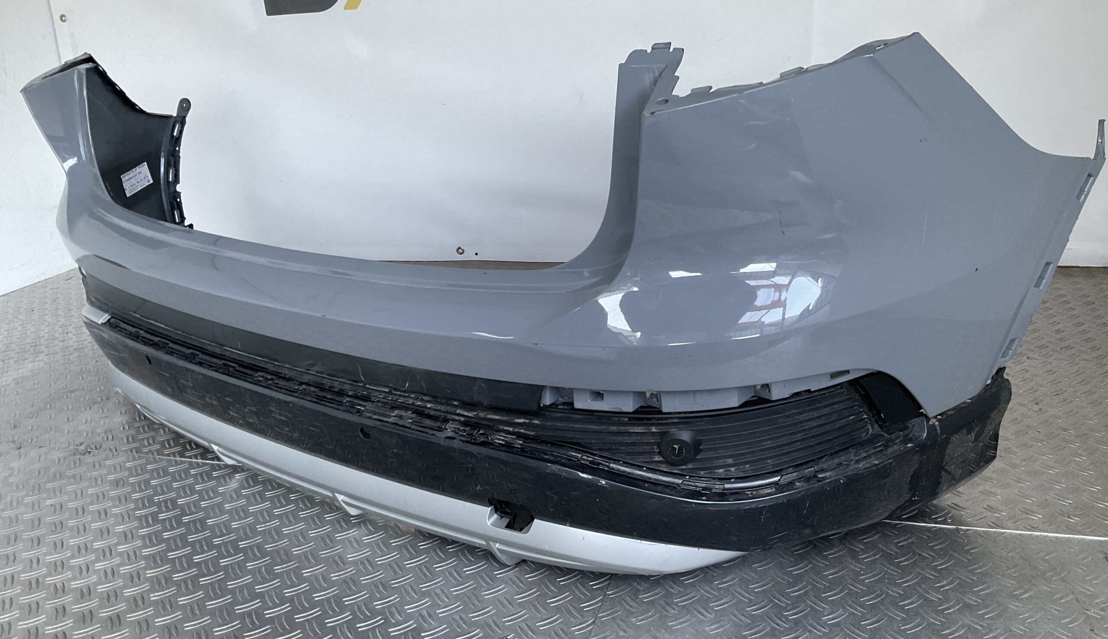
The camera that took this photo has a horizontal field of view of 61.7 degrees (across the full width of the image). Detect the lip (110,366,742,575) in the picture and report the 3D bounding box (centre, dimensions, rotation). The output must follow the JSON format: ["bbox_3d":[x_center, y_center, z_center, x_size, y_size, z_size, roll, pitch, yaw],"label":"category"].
[{"bbox_3d":[-0.355,0.179,1.355,1.364,0.083,0.148,11,25,36],"label":"lip"}]

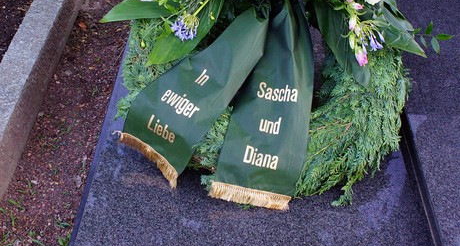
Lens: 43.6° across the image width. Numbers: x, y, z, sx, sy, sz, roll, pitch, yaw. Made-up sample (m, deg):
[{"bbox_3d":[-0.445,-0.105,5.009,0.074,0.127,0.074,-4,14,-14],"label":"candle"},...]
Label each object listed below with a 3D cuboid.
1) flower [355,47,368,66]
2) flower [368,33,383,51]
[{"bbox_3d":[0.320,-0.162,1.400,0.034,0.048,0.034,-12,3,0],"label":"flower"},{"bbox_3d":[0.352,-0.197,1.390,0.034,0.034,0.044,-15,90,0],"label":"flower"}]

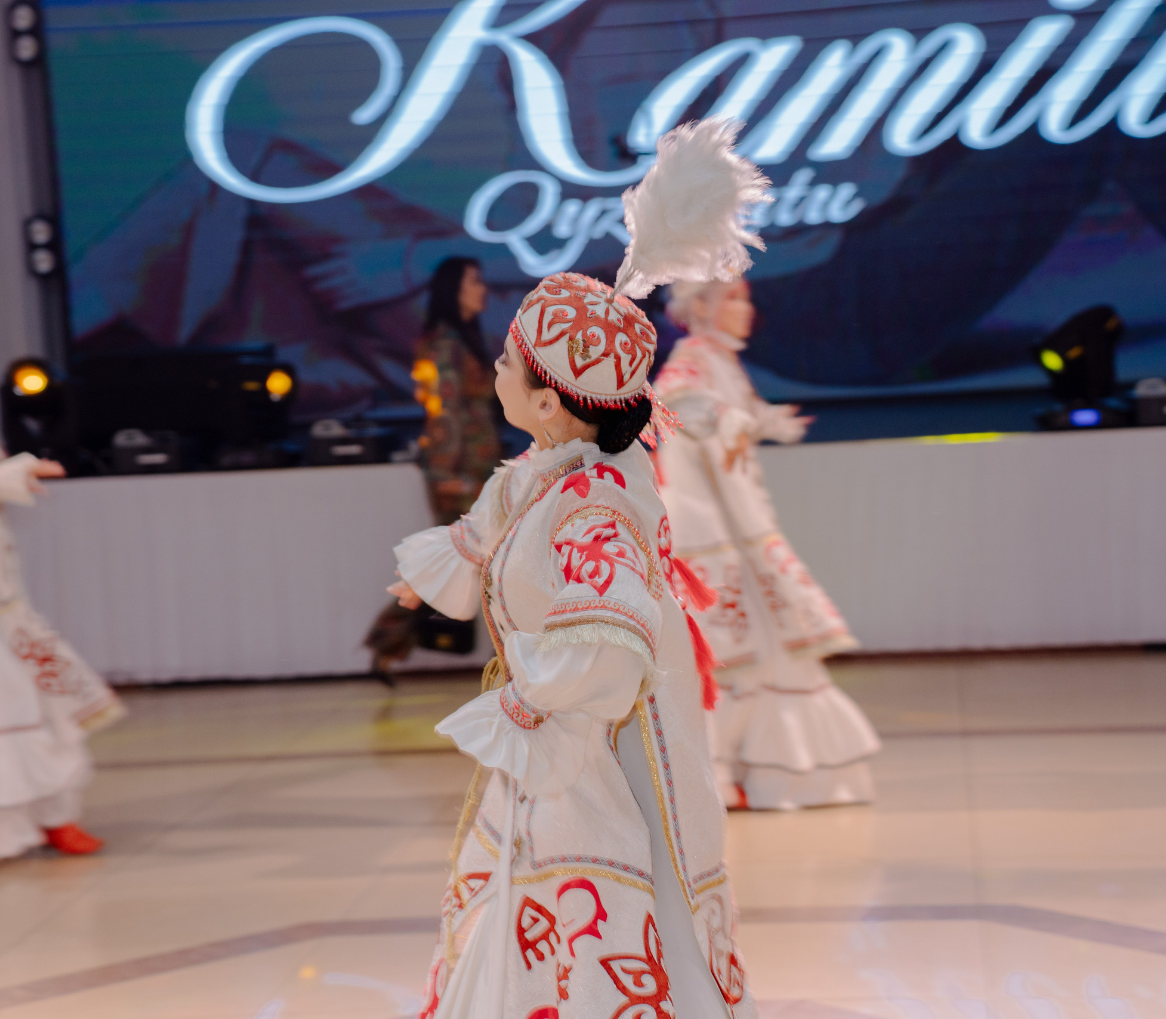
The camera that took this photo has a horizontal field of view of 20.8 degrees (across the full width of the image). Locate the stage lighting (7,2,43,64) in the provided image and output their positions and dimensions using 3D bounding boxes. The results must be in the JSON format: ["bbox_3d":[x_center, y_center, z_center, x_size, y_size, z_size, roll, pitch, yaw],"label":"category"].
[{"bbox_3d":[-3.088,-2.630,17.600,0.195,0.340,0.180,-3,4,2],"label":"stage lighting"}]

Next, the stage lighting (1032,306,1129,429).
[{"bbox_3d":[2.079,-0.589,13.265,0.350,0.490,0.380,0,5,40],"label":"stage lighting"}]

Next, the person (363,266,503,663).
[{"bbox_3d":[-0.604,-0.151,12.955,0.640,1.725,0.500,-2,4,6],"label":"person"}]

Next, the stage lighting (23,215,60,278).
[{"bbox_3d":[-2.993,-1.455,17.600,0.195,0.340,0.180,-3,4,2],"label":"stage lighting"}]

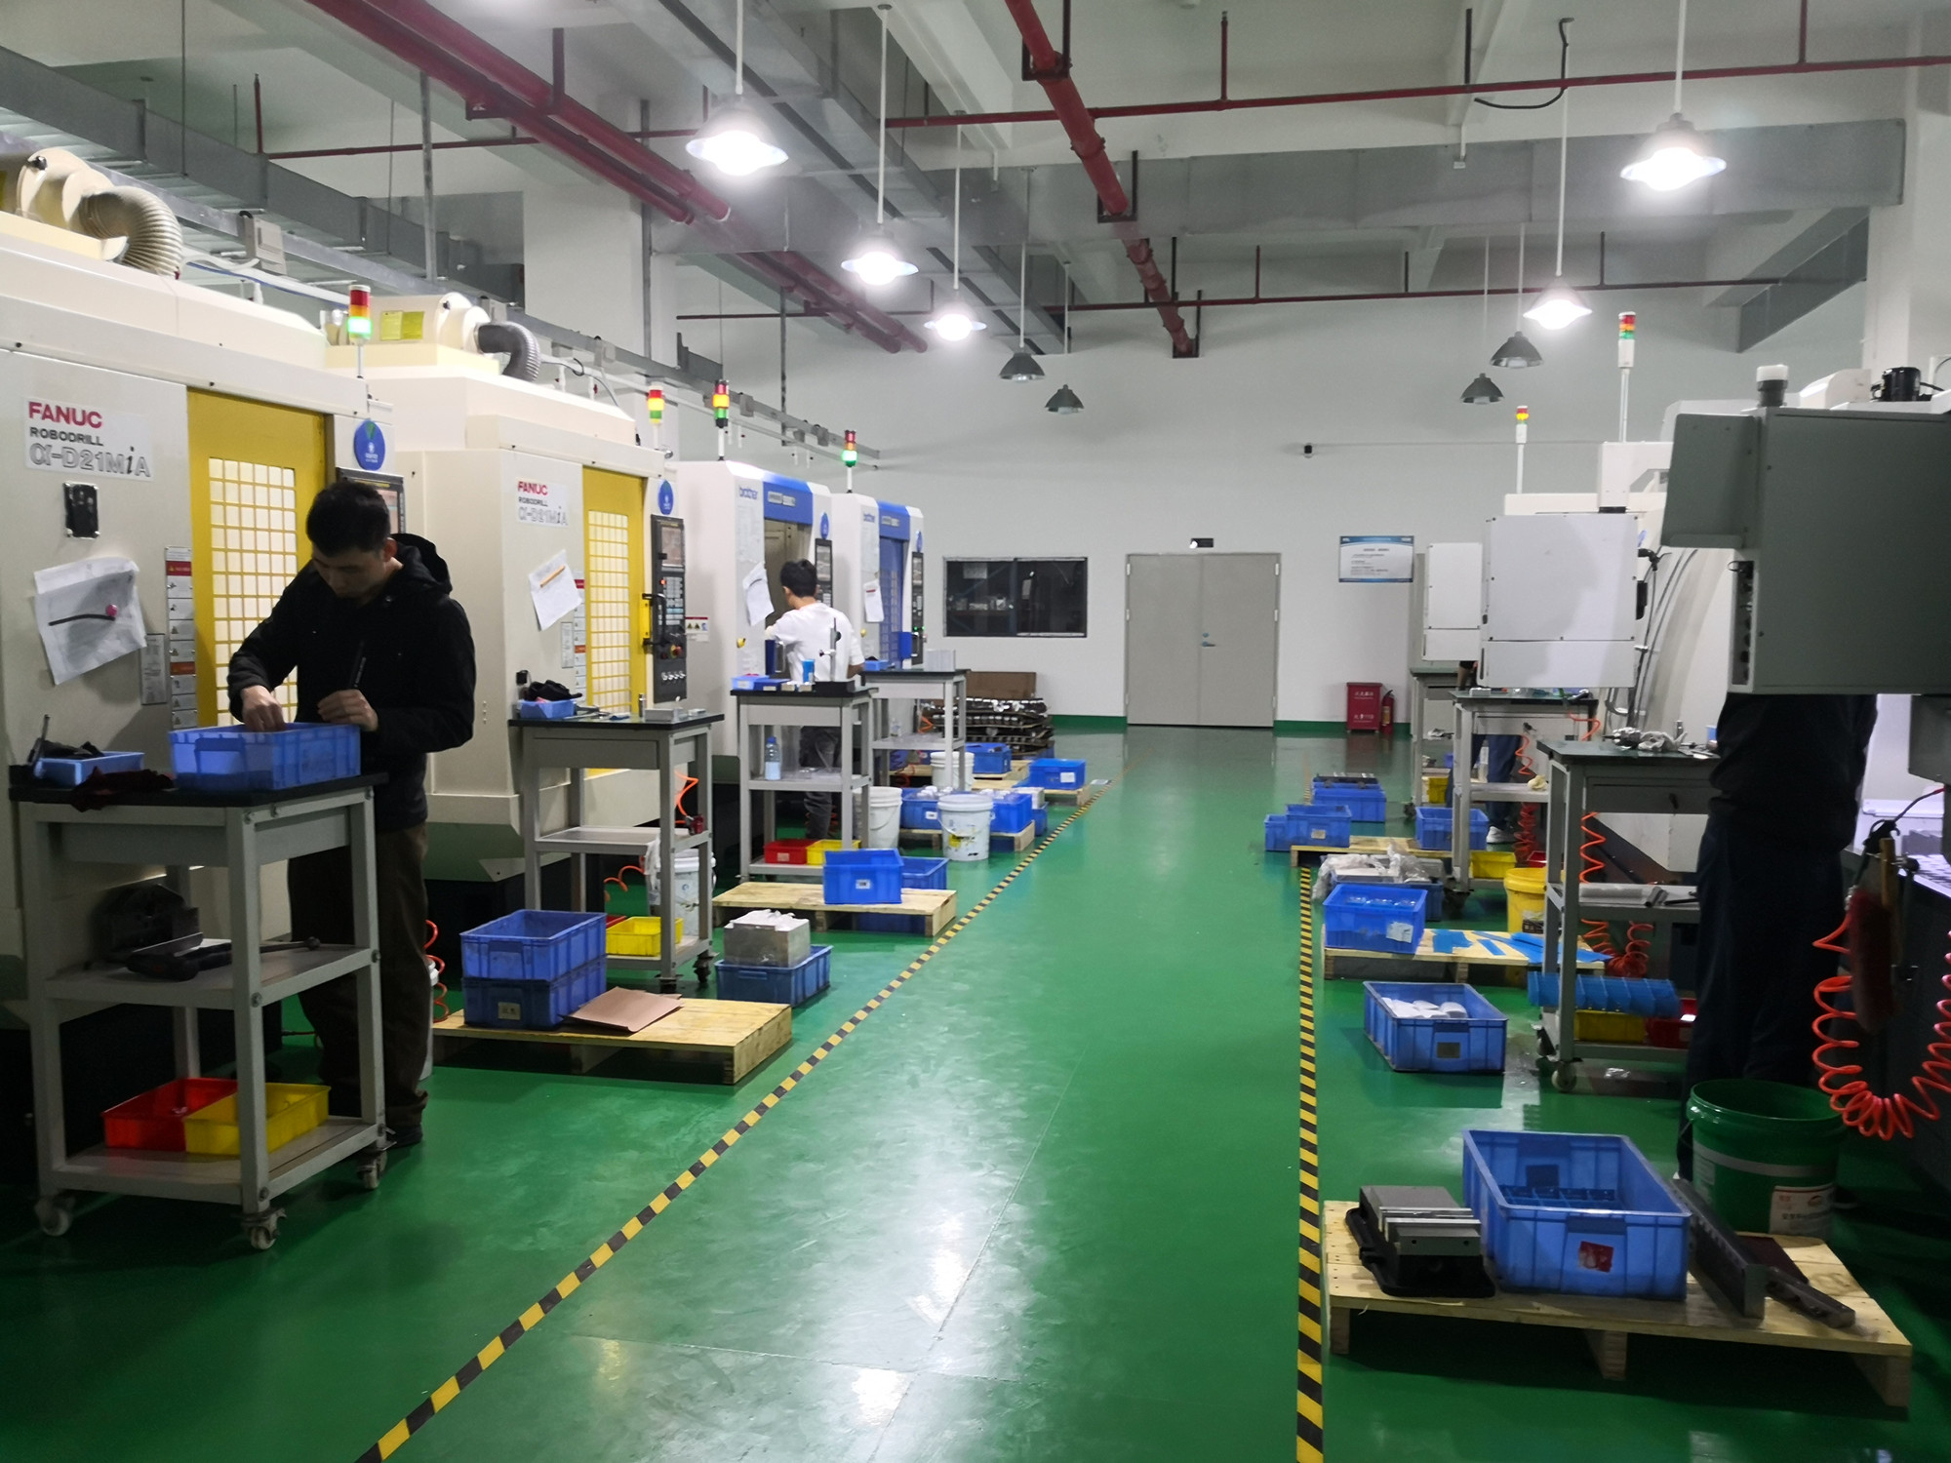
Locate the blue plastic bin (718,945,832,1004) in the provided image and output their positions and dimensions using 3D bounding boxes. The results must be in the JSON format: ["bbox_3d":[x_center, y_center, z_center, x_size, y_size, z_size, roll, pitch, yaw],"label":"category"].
[{"bbox_3d":[-0.753,0.918,5.717,0.315,0.156,0.355,1,5,12],"label":"blue plastic bin"}]

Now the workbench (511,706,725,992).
[{"bbox_3d":[-1.355,0.445,5.819,0.675,0.994,0.520,1,5,12],"label":"workbench"}]

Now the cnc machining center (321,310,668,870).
[{"bbox_3d":[-2.625,-0.380,6.763,2.100,2.480,1.590,1,5,12],"label":"cnc machining center"}]

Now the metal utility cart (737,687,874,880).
[{"bbox_3d":[-0.854,0.272,7.678,0.590,0.980,0.470,1,5,12],"label":"metal utility cart"}]

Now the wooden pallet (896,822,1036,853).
[{"bbox_3d":[-0.180,0.602,8.970,0.970,0.110,0.475,1,5,12],"label":"wooden pallet"}]

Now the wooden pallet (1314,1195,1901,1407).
[{"bbox_3d":[1.216,1.119,3.025,1.003,0.115,0.472,1,5,11],"label":"wooden pallet"}]

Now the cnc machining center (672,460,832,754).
[{"bbox_3d":[-2.071,-0.409,8.823,2.100,2.200,1.600,1,5,12],"label":"cnc machining center"}]

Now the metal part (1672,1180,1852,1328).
[{"bbox_3d":[1.600,1.056,3.112,0.240,0.104,0.470,1,5,12],"label":"metal part"}]

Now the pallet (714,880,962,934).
[{"bbox_3d":[-0.649,0.825,7.108,1.060,0.113,0.500,1,5,12],"label":"pallet"}]

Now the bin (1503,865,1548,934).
[{"bbox_3d":[2.366,0.780,6.388,0.285,0.345,0.285,1,5,12],"label":"bin"}]

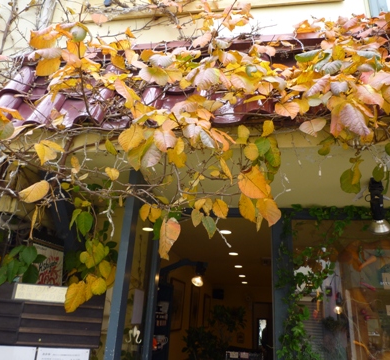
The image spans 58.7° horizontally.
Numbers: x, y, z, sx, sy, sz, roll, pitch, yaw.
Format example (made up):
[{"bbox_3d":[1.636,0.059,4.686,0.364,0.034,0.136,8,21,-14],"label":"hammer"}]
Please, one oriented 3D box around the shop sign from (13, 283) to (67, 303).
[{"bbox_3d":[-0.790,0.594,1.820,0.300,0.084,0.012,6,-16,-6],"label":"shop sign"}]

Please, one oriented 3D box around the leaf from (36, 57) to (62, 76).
[{"bbox_3d":[-0.793,-0.615,1.880,0.120,0.088,0.045,8,-22,-9],"label":"leaf"}]

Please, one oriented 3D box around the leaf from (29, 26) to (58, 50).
[{"bbox_3d":[-0.815,-0.768,1.870,0.130,0.088,0.060,8,-22,-10],"label":"leaf"}]

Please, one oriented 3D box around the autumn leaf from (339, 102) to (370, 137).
[{"bbox_3d":[0.666,-0.253,1.460,0.122,0.130,0.070,-1,-20,13],"label":"autumn leaf"}]

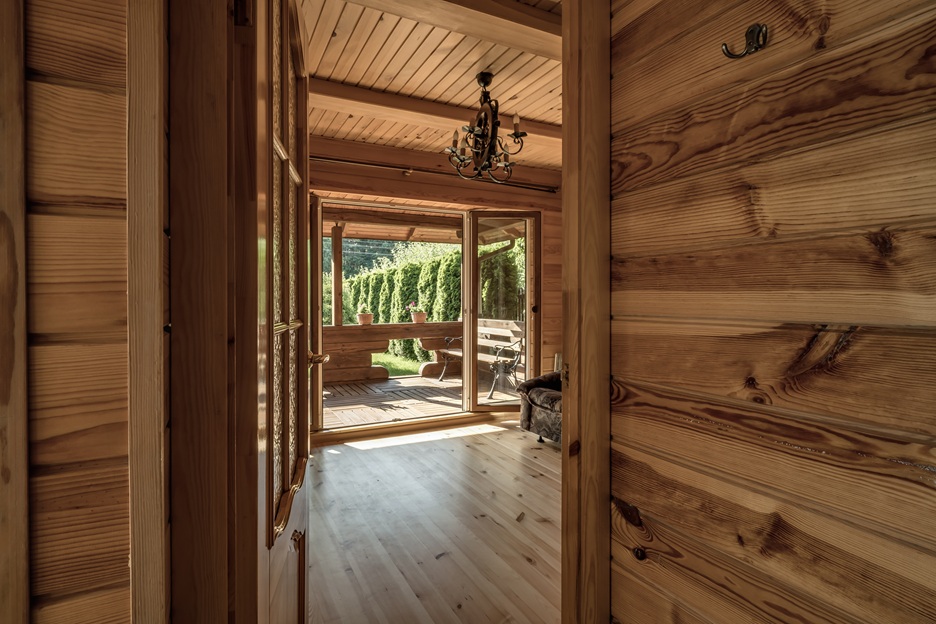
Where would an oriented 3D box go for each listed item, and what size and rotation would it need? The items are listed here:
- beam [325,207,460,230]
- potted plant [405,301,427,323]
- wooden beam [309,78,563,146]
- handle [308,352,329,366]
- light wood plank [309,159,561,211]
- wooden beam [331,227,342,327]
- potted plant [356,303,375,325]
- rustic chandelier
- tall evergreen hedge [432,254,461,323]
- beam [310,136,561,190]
[{"bbox_3d":[-1.115,-1.502,7.221,2.800,0.200,0.180,-1,2,-25],"label":"beam"},{"bbox_3d":[-0.856,0.020,7.366,0.320,0.340,0.290,-1,2,-27],"label":"potted plant"},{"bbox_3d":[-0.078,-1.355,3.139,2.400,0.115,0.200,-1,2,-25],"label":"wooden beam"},{"bbox_3d":[-0.511,0.163,1.520,0.065,0.055,0.110,0,1,-12],"label":"handle"},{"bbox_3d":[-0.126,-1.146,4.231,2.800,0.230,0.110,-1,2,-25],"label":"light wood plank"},{"bbox_3d":[-1.997,-0.545,6.749,0.135,1.550,0.135,-1,2,-27],"label":"wooden beam"},{"bbox_3d":[-1.641,0.035,6.967,0.290,0.330,0.280,-1,2,-27],"label":"potted plant"},{"bbox_3d":[0.104,-1.098,2.630,0.460,0.640,0.430,-1,2,-27],"label":"rustic chandelier"},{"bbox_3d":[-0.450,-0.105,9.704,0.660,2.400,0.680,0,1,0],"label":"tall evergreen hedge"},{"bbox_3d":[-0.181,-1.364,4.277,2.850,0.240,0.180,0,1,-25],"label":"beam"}]

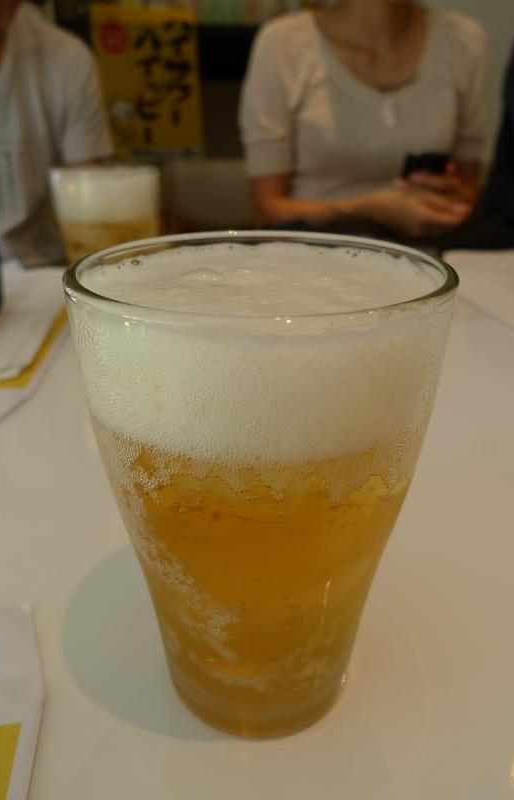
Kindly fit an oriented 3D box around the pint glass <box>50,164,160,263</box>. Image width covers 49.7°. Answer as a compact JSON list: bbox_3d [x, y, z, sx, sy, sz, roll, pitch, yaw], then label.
[{"bbox_3d":[-0.127,-0.137,0.495,0.089,0.131,0.089,0,26,0],"label":"pint glass"}]

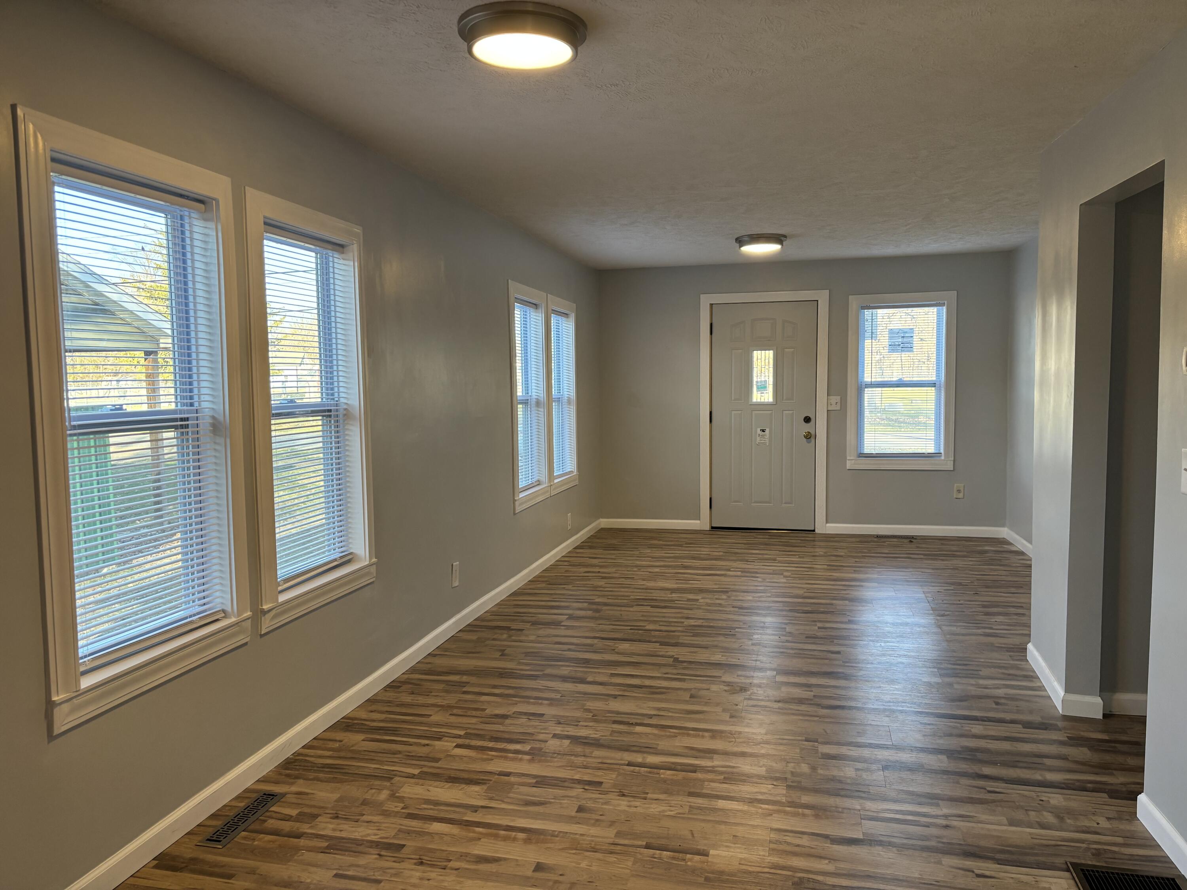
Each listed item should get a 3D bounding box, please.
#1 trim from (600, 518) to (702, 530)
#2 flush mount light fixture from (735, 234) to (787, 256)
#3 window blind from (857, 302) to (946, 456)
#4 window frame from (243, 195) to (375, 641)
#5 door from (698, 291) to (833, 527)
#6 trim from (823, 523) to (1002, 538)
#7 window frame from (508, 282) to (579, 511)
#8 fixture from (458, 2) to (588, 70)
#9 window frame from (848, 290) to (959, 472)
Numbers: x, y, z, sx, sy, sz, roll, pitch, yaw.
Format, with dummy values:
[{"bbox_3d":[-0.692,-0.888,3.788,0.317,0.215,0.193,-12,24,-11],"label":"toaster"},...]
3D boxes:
[{"bbox_3d":[0.529,0.737,8.233,0.917,0.083,0.018,0,4,13],"label":"trim"},{"bbox_3d":[1.220,-1.466,6.479,0.368,0.075,0.368,0,4,13],"label":"flush mount light fixture"},{"bbox_3d":[2.648,-0.553,7.680,0.689,1.321,0.070,0,4,13],"label":"window blind"},{"bbox_3d":[-1.092,-0.135,3.475,0.100,1.540,0.854,0,4,13],"label":"window frame"},{"bbox_3d":[1.516,-0.282,7.958,1.115,2.128,0.090,0,4,13],"label":"door"},{"bbox_3d":[2.777,0.746,7.702,1.473,0.083,0.018,0,4,13],"label":"trim"},{"bbox_3d":[-0.350,-0.357,6.611,0.100,1.511,1.715,0,4,13],"label":"window frame"},{"bbox_3d":[-0.203,-1.169,2.582,0.374,0.070,0.374,-1,4,0],"label":"fixture"},{"bbox_3d":[2.643,-0.536,7.662,0.872,1.511,0.090,0,4,13],"label":"window frame"}]

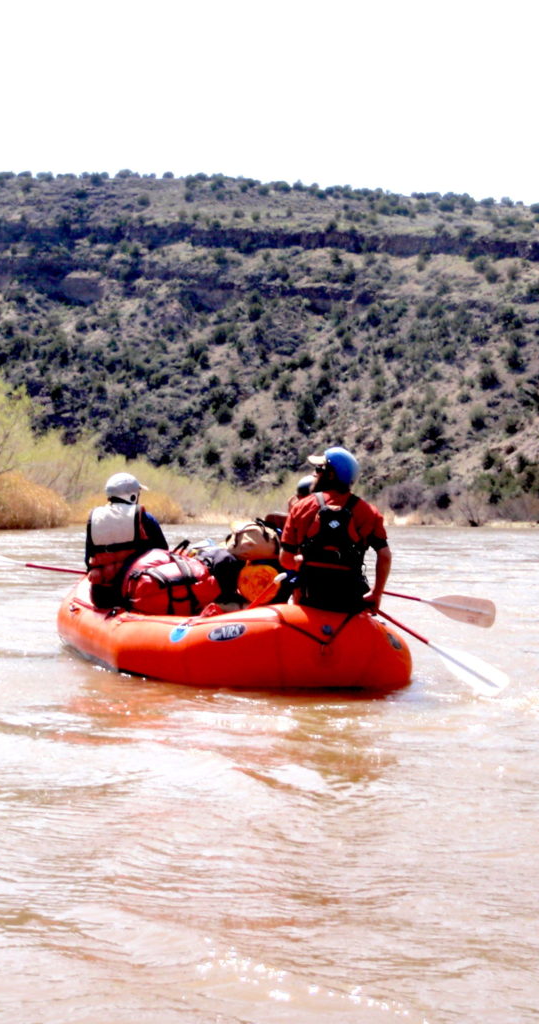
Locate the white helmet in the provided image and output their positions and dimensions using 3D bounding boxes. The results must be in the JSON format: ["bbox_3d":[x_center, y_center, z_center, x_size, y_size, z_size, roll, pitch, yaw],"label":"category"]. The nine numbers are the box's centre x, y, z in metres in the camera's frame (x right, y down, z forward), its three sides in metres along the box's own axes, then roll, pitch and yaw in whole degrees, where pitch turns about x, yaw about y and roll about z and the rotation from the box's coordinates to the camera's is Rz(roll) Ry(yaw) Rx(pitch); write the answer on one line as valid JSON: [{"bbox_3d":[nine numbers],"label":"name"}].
[{"bbox_3d":[-0.963,-0.166,11.000,0.215,0.210,0.270,0,0,42],"label":"white helmet"}]

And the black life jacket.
[{"bbox_3d":[0.365,0.124,9.600,0.390,0.470,0.300,0,0,-6],"label":"black life jacket"}]

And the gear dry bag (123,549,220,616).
[{"bbox_3d":[-0.619,0.459,10.400,0.620,0.460,0.420,0,0,10],"label":"gear dry bag"}]

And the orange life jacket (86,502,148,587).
[{"bbox_3d":[-1.012,0.211,10.950,0.410,0.550,0.300,0,0,16],"label":"orange life jacket"}]

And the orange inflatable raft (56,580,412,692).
[{"bbox_3d":[-0.350,0.775,11.200,1.820,0.660,3.950,0,0,-19],"label":"orange inflatable raft"}]

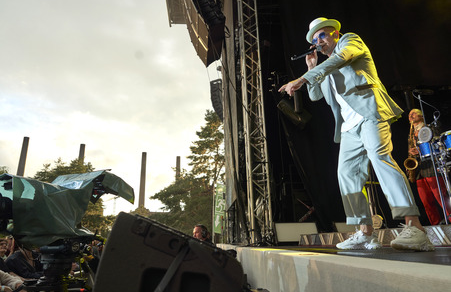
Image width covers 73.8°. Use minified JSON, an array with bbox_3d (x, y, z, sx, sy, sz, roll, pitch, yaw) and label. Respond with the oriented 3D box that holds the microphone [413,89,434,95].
[{"bbox_3d":[2.505,-0.689,3.800,0.250,0.065,0.060,0,-15,-6],"label":"microphone"}]

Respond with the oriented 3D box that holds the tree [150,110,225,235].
[{"bbox_3d":[-3.445,3.135,32.343,9.000,14.500,8.500,0,-15,-6],"label":"tree"}]

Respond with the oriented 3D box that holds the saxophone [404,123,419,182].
[{"bbox_3d":[2.421,0.084,3.900,0.220,0.800,0.340,-3,-15,37],"label":"saxophone"}]

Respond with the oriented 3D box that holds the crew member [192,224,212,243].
[{"bbox_3d":[-0.275,1.889,3.798,0.340,1.760,0.500,5,-17,-24],"label":"crew member"}]

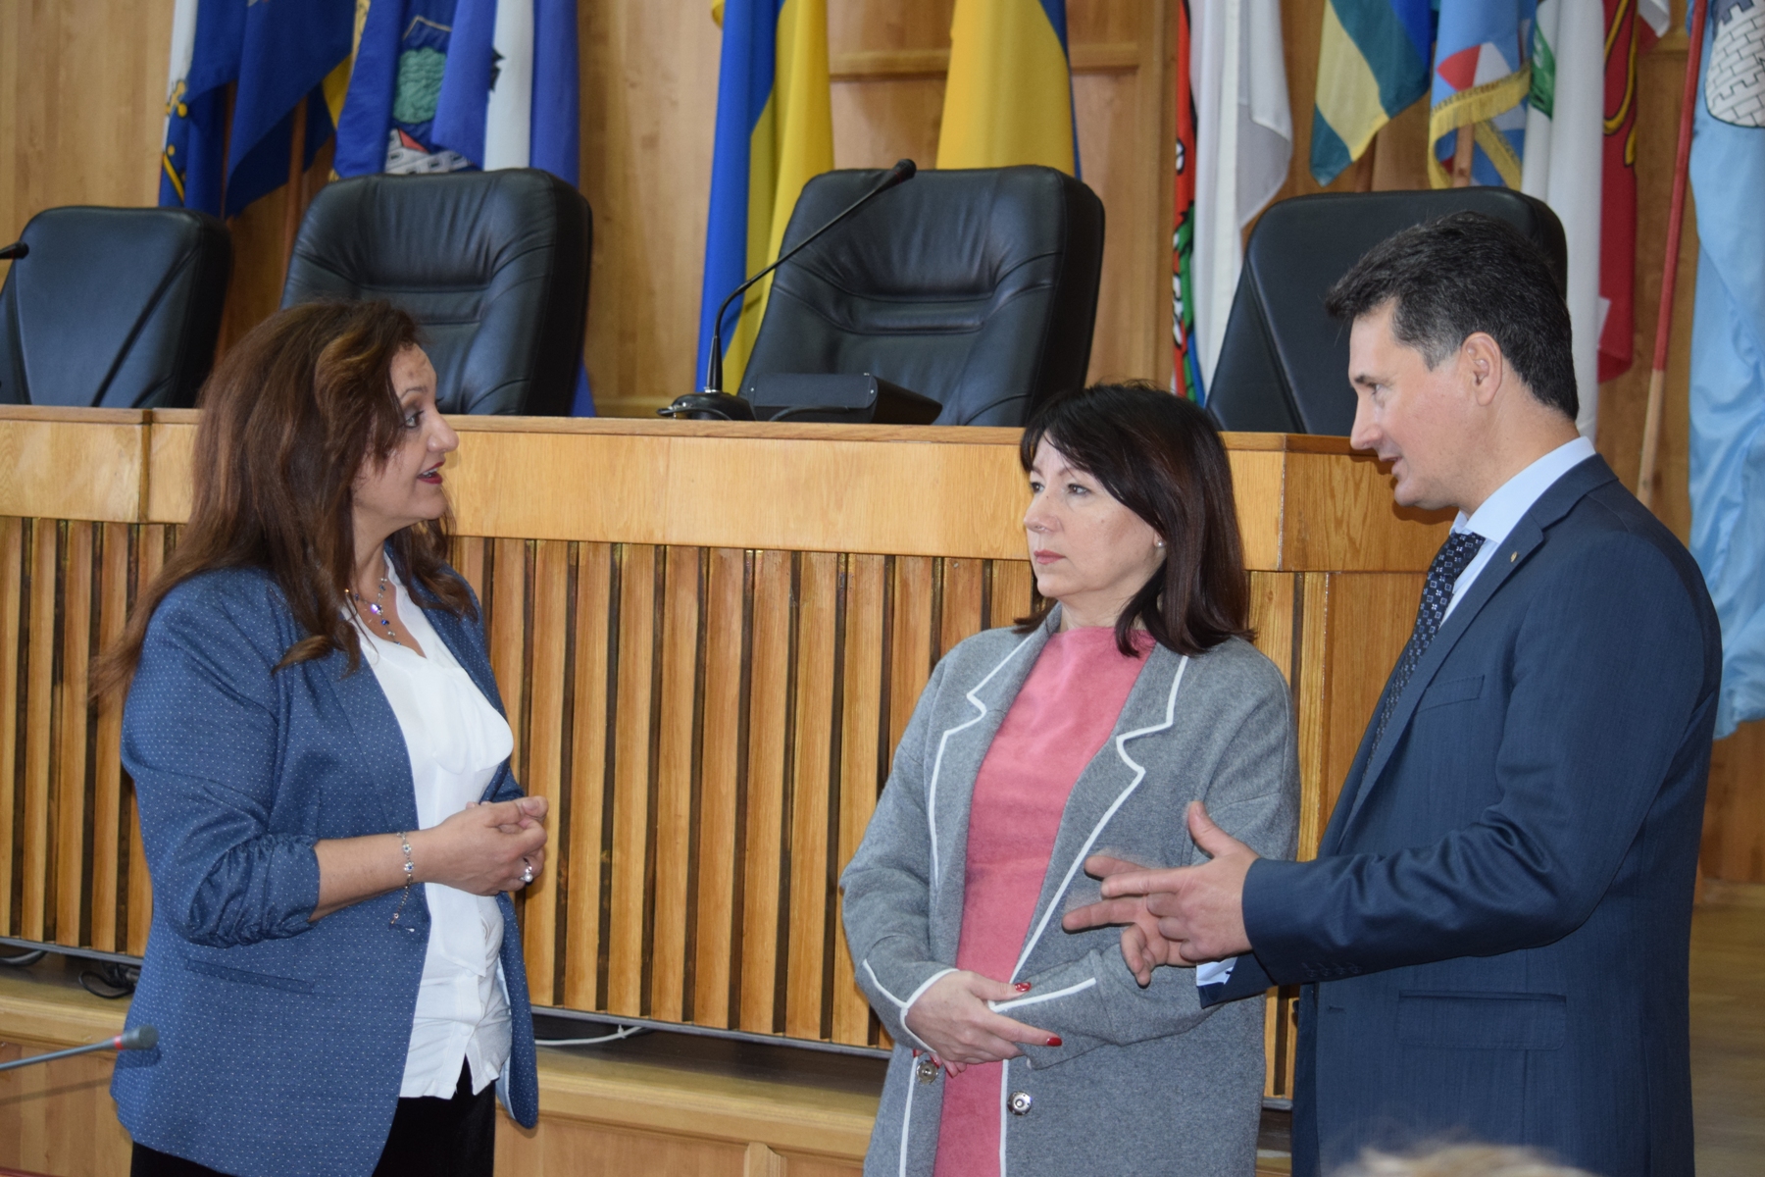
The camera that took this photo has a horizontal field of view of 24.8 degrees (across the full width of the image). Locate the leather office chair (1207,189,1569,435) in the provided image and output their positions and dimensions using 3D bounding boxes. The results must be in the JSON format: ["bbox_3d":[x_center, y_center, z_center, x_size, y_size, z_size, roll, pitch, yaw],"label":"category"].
[{"bbox_3d":[0.590,0.012,5.588,0.640,1.177,0.700,3,1,36],"label":"leather office chair"}]

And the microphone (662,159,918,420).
[{"bbox_3d":[-0.096,-0.385,5.184,0.360,0.340,0.120,1,1,-35],"label":"microphone"}]

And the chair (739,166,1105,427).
[{"bbox_3d":[-0.061,-0.044,6.053,0.640,1.223,0.700,3,1,35],"label":"chair"}]

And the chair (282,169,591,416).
[{"bbox_3d":[-0.848,-0.067,6.213,0.640,1.205,0.700,3,1,32],"label":"chair"}]

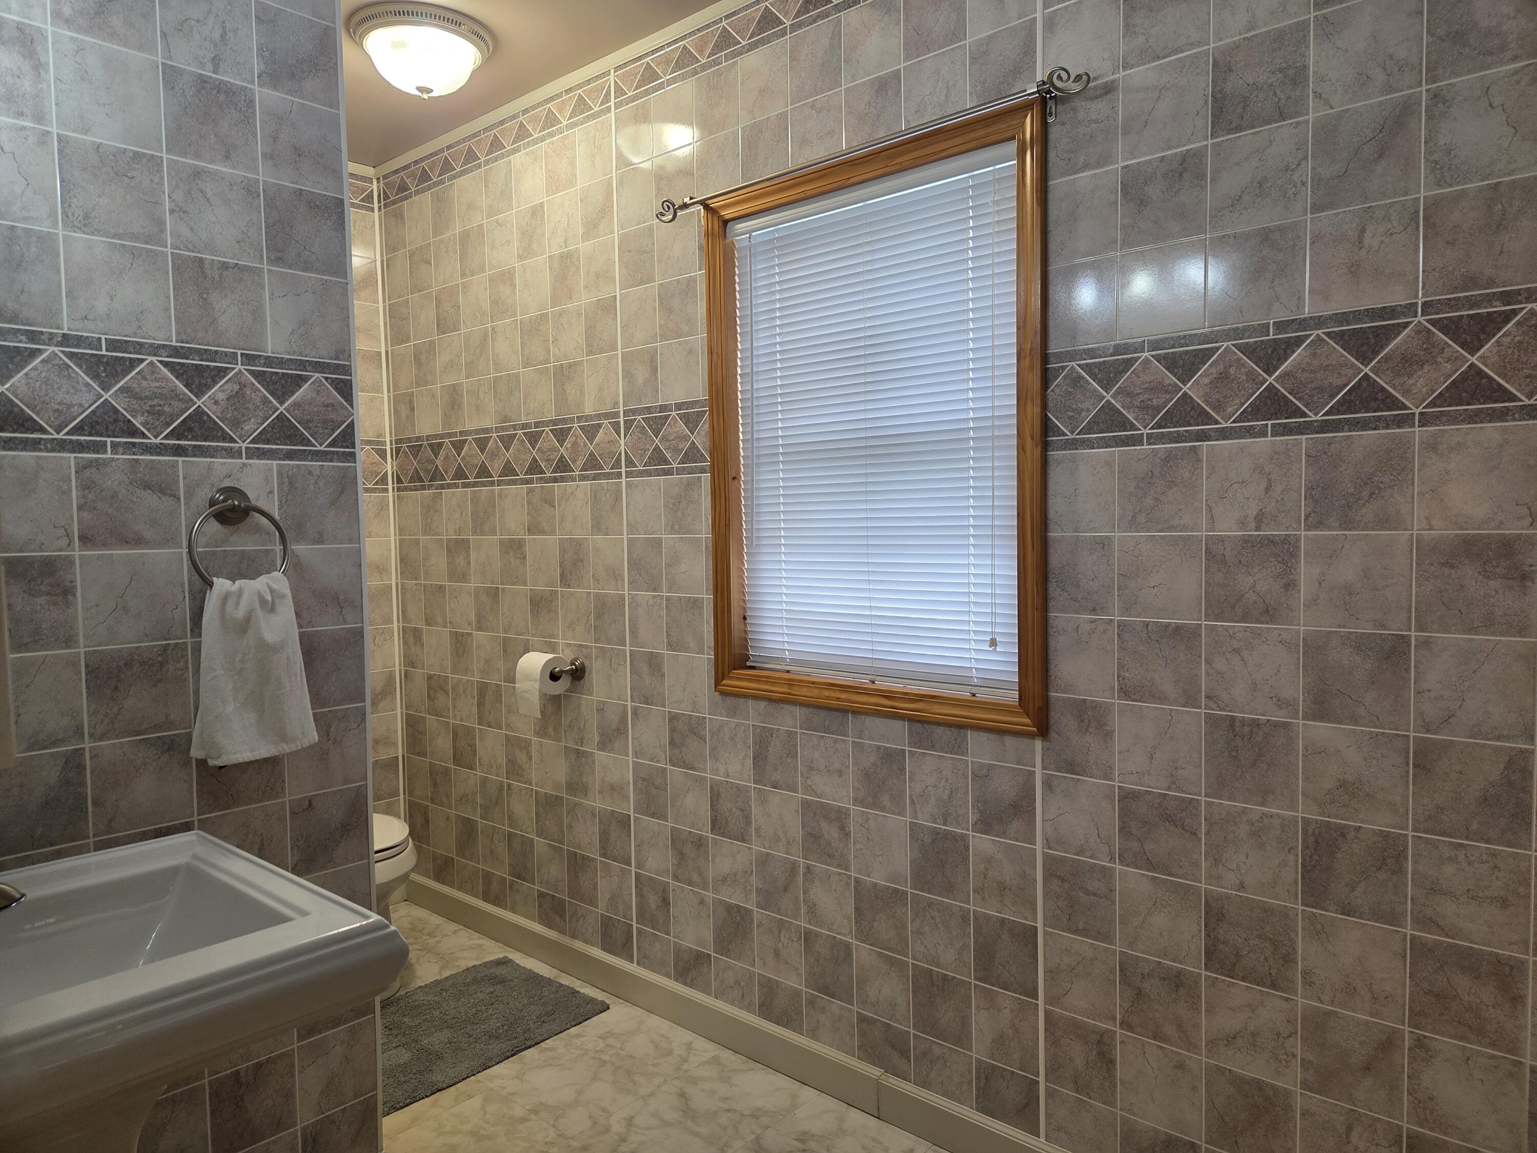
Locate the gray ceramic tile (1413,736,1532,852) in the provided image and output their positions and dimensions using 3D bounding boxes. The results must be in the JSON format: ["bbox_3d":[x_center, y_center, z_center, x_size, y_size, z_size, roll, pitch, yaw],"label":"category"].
[{"bbox_3d":[1.034,0.316,1.501,0.150,0.151,0.010,2,4,42],"label":"gray ceramic tile"}]

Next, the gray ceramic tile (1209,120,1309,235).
[{"bbox_3d":[0.793,-0.644,1.655,0.152,0.153,0.010,2,4,42],"label":"gray ceramic tile"}]

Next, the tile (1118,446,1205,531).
[{"bbox_3d":[0.688,-0.152,1.783,0.150,0.148,0.010,2,4,42],"label":"tile"}]

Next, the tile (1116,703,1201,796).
[{"bbox_3d":[0.694,0.305,1.806,0.150,0.150,0.010,2,4,42],"label":"tile"}]

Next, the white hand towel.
[{"bbox_3d":[-0.889,0.154,1.759,0.075,0.318,0.212,2,4,42],"label":"white hand towel"}]

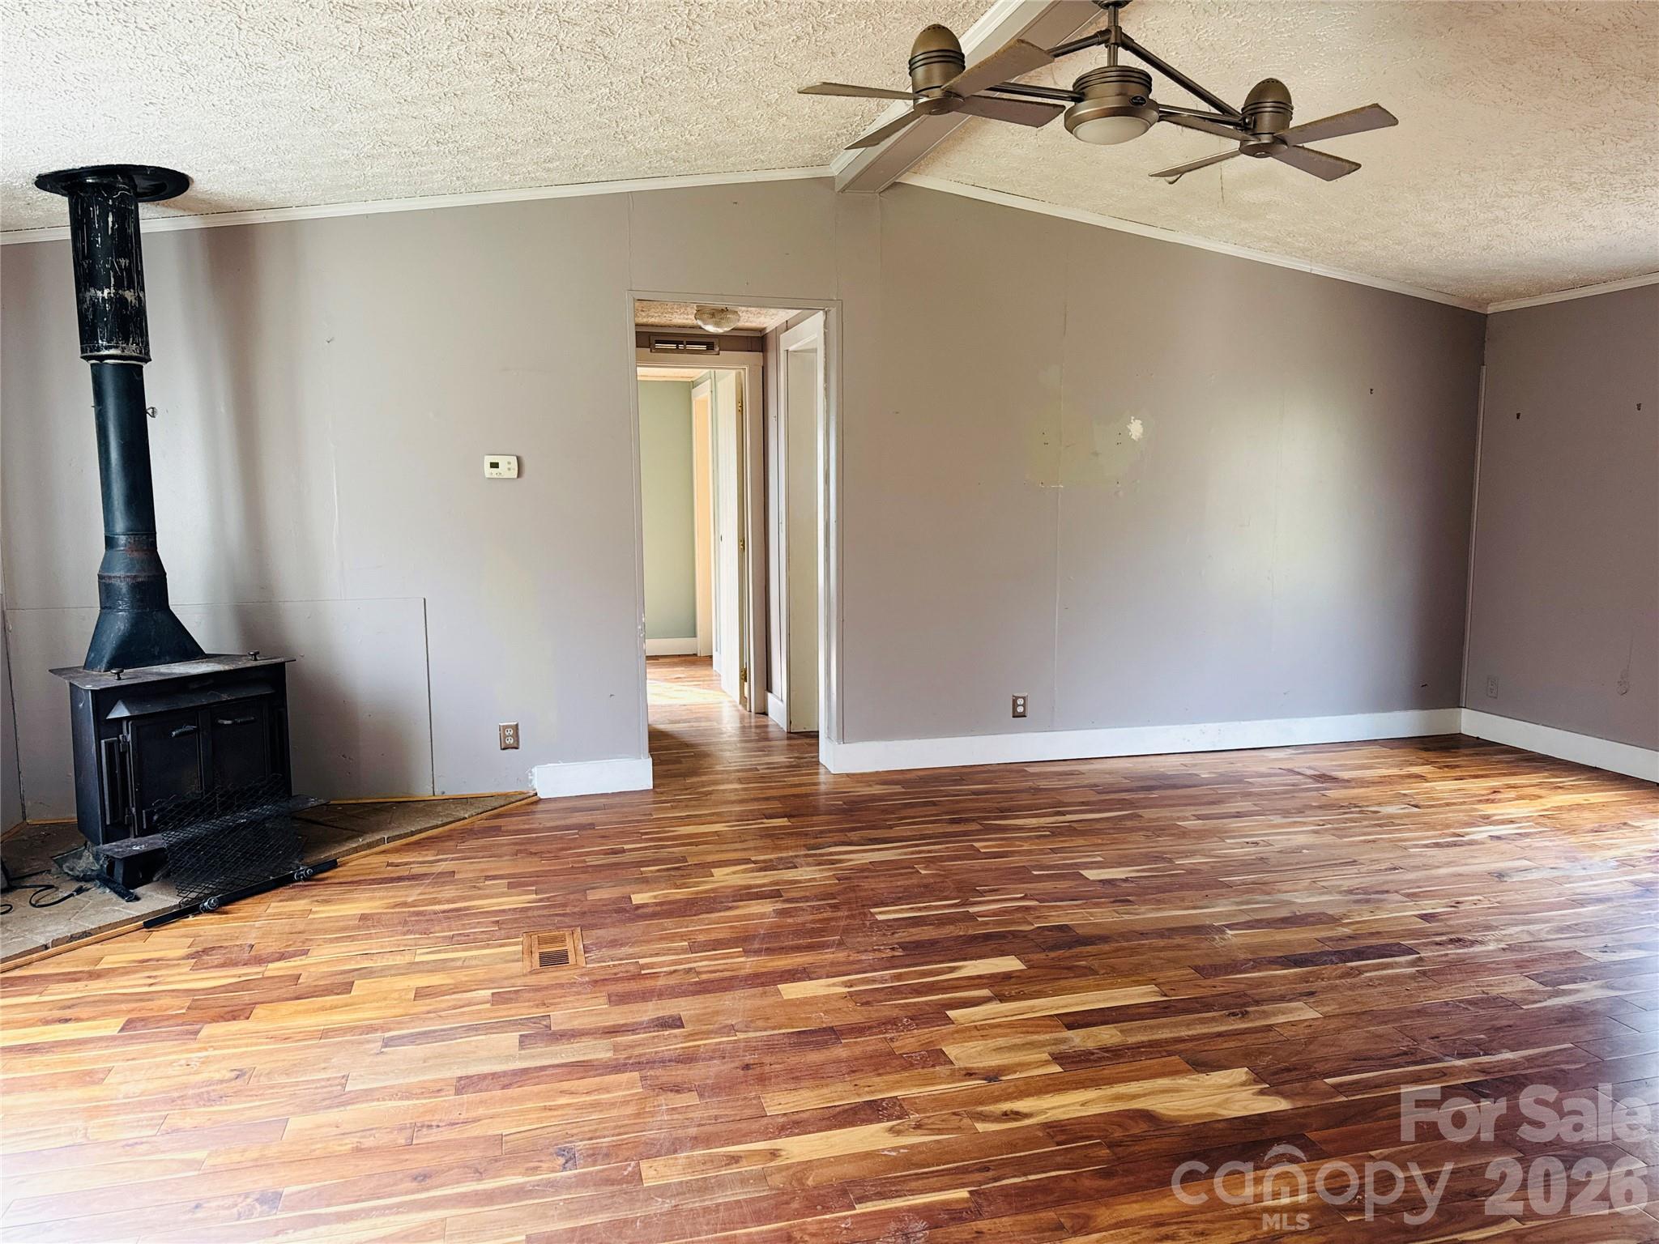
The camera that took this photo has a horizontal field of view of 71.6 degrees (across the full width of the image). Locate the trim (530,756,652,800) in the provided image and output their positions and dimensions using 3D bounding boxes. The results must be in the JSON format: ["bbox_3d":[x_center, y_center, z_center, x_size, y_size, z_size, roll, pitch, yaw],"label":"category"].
[{"bbox_3d":[-1.047,0.687,5.122,0.510,0.139,0.020,-2,6,-14],"label":"trim"}]

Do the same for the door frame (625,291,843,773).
[{"bbox_3d":[-0.408,-0.355,5.224,0.949,2.181,0.130,-2,6,-14],"label":"door frame"}]

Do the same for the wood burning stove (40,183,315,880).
[{"bbox_3d":[-2.354,-0.342,4.035,0.702,2.385,0.786,3,7,29],"label":"wood burning stove"}]

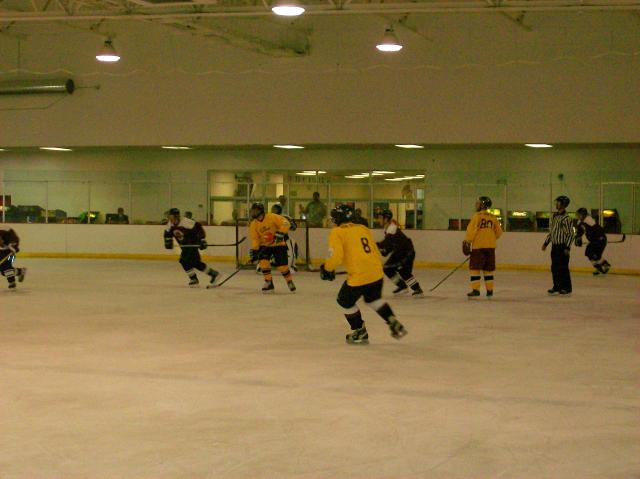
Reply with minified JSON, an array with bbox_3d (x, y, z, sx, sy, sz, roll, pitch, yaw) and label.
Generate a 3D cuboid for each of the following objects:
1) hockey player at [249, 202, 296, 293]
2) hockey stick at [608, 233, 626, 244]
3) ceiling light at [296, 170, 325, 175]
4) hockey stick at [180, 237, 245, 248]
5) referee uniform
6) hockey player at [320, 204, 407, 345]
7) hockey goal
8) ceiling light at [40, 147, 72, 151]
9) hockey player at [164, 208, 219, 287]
[{"bbox_3d":[-0.904,0.162,24.600,0.850,1.720,0.650,1,2,18],"label":"hockey player"},{"bbox_3d":[6.706,0.024,30.700,1.350,0.250,0.080,0,0,21],"label":"hockey stick"},{"bbox_3d":[-0.329,-2.583,50.000,1.150,0.100,0.650,1,2,20],"label":"ceiling light"},{"bbox_3d":[-2.156,0.060,25.700,1.500,0.270,0.080,-1,0,18],"label":"hockey stick"},{"bbox_3d":[4.537,0.189,24.500,0.370,1.680,0.520,-1,2,-44],"label":"referee uniform"},{"bbox_3d":[0.525,0.428,15.800,0.720,1.720,0.850,-1,2,-41],"label":"hockey player"},{"bbox_3d":[-1.035,0.132,33.282,1.880,1.260,1.000,1,2,20],"label":"hockey goal"},{"bbox_3d":[-8.660,-2.968,42.500,0.750,0.080,0.650,1,2,20],"label":"ceiling light"},{"bbox_3d":[-2.573,0.165,26.000,0.850,1.580,0.720,-1,2,-38],"label":"hockey player"}]

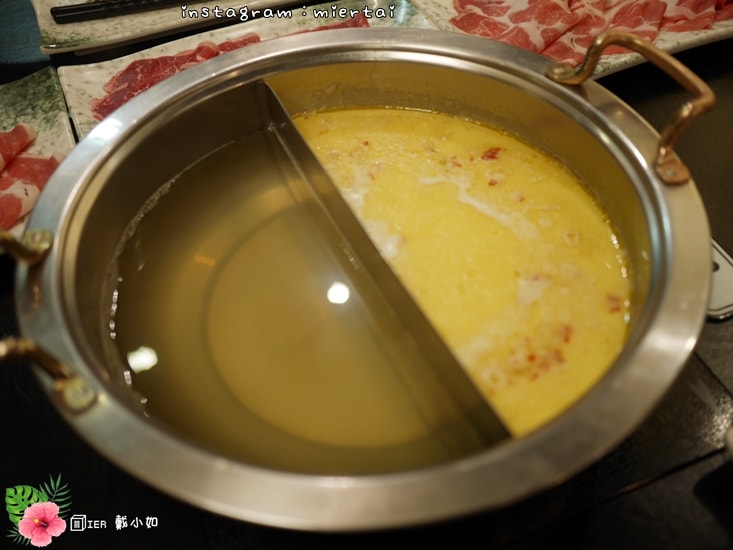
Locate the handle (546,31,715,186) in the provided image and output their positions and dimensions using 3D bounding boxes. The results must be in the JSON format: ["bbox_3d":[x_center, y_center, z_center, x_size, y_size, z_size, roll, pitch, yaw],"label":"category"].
[{"bbox_3d":[0.144,-0.098,0.449,0.046,0.028,0.111,-20,50,-15],"label":"handle"}]

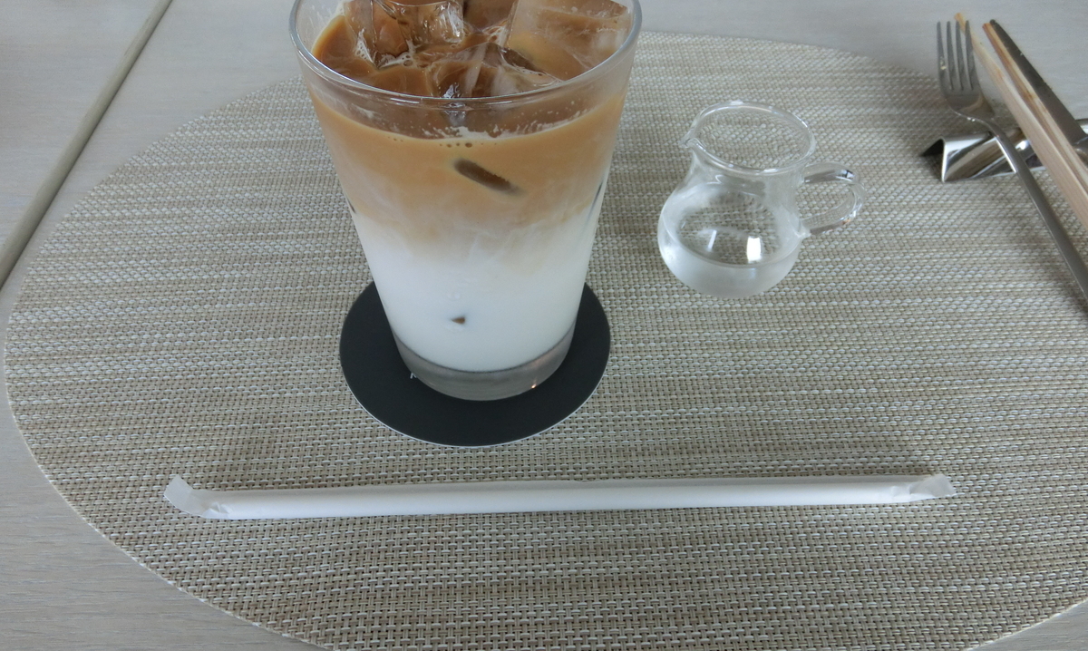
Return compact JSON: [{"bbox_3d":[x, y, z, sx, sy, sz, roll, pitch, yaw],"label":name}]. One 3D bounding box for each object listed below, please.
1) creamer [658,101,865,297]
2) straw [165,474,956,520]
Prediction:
[{"bbox_3d":[0.077,-0.041,0.284,0.064,0.063,0.052,2,49,0],"label":"creamer"},{"bbox_3d":[0.006,0.051,0.239,0.239,0.008,0.012,0,49,-2],"label":"straw"}]

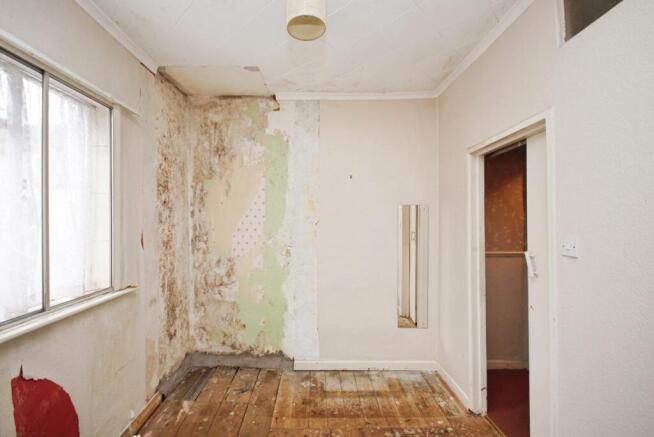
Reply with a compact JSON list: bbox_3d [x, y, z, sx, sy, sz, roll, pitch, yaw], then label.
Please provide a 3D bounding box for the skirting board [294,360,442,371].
[{"bbox_3d":[0.389,1.470,2.740,1.460,0.095,0.022,0,0,0],"label":"skirting board"}]

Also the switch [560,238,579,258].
[{"bbox_3d":[1.175,0.140,1.324,0.013,0.086,0.086,0,0,-2],"label":"switch"}]

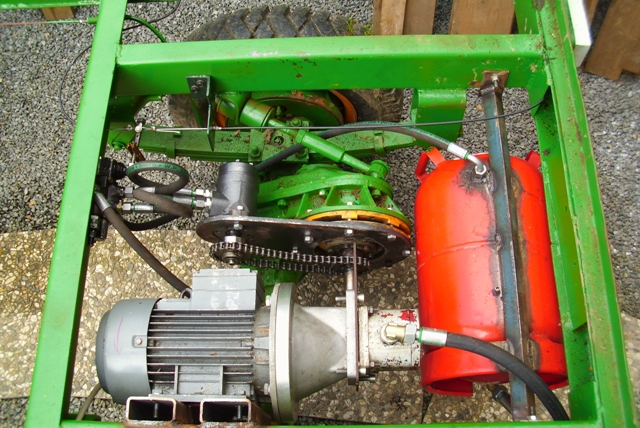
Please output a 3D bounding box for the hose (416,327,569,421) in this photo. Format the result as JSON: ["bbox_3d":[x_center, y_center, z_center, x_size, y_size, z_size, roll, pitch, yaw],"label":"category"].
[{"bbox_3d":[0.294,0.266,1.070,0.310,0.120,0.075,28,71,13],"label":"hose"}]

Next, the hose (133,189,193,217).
[{"bbox_3d":[-0.303,-0.020,1.246,0.125,0.090,0.045,16,69,9],"label":"hose"}]

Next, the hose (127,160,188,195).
[{"bbox_3d":[-0.321,-0.072,1.285,0.124,0.115,0.045,3,67,4],"label":"hose"}]

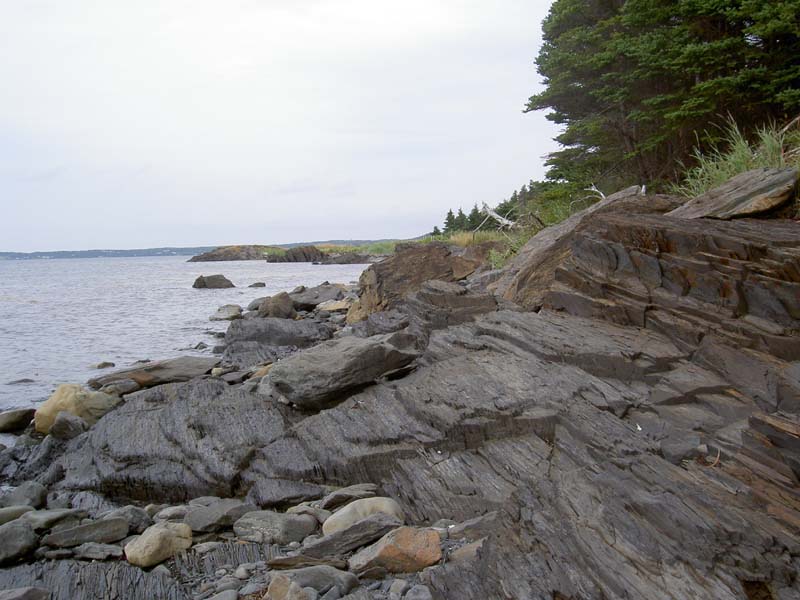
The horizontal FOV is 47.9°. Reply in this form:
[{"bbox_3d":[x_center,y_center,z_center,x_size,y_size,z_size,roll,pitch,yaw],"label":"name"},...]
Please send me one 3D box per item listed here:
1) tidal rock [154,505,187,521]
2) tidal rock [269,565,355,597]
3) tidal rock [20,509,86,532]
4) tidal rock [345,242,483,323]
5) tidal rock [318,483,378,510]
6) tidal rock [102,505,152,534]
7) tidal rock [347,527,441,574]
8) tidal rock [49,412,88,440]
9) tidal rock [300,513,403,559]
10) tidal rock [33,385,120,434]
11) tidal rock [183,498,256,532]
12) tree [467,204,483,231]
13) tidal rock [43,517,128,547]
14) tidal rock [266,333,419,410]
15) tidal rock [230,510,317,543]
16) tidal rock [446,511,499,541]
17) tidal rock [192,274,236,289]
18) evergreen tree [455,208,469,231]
[{"bbox_3d":[-1.388,1.291,5.475,0.230,0.090,0.180,-1,3,0],"label":"tidal rock"},{"bbox_3d":[-0.425,1.366,4.375,0.440,0.130,0.270,-1,3,0],"label":"tidal rock"},{"bbox_3d":[-1.882,1.198,4.900,0.334,0.089,0.184,-3,3,-25],"label":"tidal rock"},{"bbox_3d":[0.290,-0.349,18.000,2.700,1.550,2.500,-1,3,0],"label":"tidal rock"},{"bbox_3d":[-0.311,1.185,5.437,0.360,0.130,0.280,-1,3,0],"label":"tidal rock"},{"bbox_3d":[-1.495,1.210,4.950,0.260,0.154,0.182,-2,3,-10],"label":"tidal rock"},{"bbox_3d":[-0.031,1.206,4.350,0.448,0.173,0.291,-2,3,-20],"label":"tidal rock"},{"bbox_3d":[-3.061,1.168,8.321,0.370,0.230,0.320,-1,3,0],"label":"tidal rock"},{"bbox_3d":[-0.231,1.172,4.500,0.543,0.160,0.217,-3,4,-35],"label":"tidal rock"},{"bbox_3d":[-3.258,1.101,9.100,0.830,0.468,0.581,-2,3,-15],"label":"tidal rock"},{"bbox_3d":[-1.071,1.278,5.345,0.430,0.160,0.320,-1,3,0],"label":"tidal rock"},{"bbox_3d":[7.274,-7.957,88.000,1.700,2.750,1.700,-1,3,0],"label":"tree"},{"bbox_3d":[-1.642,1.216,4.700,0.432,0.099,0.216,-3,3,-25],"label":"tidal rock"},{"bbox_3d":[-0.473,0.595,7.600,1.297,0.618,0.649,-3,3,-25],"label":"tidal rock"},{"bbox_3d":[-0.711,1.290,5.109,0.460,0.165,0.320,-1,3,0],"label":"tidal rock"},{"bbox_3d":[0.383,1.192,4.764,0.280,0.120,0.250,-1,3,0],"label":"tidal rock"},{"bbox_3d":[-9.720,-0.940,47.000,2.120,0.767,1.378,-1,3,0],"label":"tidal rock"},{"bbox_3d":[6.140,-7.986,90.000,1.376,2.681,1.376,-1,3,0],"label":"evergreen tree"}]

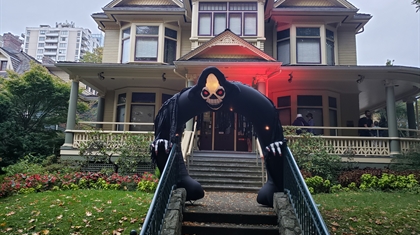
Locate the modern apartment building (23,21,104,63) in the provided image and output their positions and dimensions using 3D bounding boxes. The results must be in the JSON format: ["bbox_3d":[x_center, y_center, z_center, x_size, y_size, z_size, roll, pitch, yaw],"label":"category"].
[{"bbox_3d":[-64.364,-9.059,132.146,24.000,57.000,15.000,1,-9,3],"label":"modern apartment building"}]

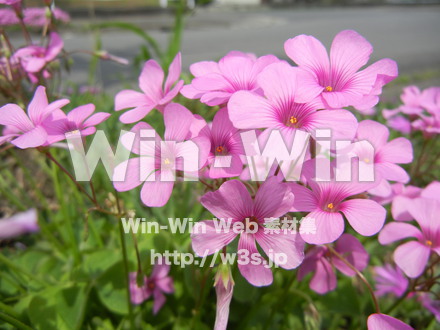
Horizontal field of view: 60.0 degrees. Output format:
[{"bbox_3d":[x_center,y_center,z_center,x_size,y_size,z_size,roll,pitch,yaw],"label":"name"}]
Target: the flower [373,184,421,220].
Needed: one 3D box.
[{"bbox_3d":[0.095,0.023,0.204,0.030,0.013,0.030,-7,33,16],"label":"flower"}]

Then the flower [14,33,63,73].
[{"bbox_3d":[-0.107,-0.063,0.226,0.034,0.014,0.034,6,44,-13],"label":"flower"}]

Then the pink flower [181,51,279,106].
[{"bbox_3d":[0.004,-0.025,0.127,0.036,0.014,0.036,2,41,-4],"label":"pink flower"}]

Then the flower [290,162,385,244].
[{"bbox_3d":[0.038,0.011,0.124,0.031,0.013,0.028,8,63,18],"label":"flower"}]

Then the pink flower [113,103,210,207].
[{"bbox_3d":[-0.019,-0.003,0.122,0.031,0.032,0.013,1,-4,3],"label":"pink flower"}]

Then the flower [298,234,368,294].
[{"bbox_3d":[0.056,0.045,0.188,0.033,0.033,0.013,-7,4,17],"label":"flower"}]

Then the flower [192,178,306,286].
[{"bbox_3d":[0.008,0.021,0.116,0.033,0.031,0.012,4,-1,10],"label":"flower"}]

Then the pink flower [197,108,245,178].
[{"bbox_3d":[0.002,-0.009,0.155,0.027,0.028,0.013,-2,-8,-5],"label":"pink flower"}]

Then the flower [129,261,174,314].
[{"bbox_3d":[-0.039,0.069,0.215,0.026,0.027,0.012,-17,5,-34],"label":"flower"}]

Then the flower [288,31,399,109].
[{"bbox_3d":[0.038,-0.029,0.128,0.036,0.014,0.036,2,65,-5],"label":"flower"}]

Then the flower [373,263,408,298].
[{"bbox_3d":[0.104,0.072,0.224,0.018,0.024,0.024,30,70,11],"label":"flower"}]

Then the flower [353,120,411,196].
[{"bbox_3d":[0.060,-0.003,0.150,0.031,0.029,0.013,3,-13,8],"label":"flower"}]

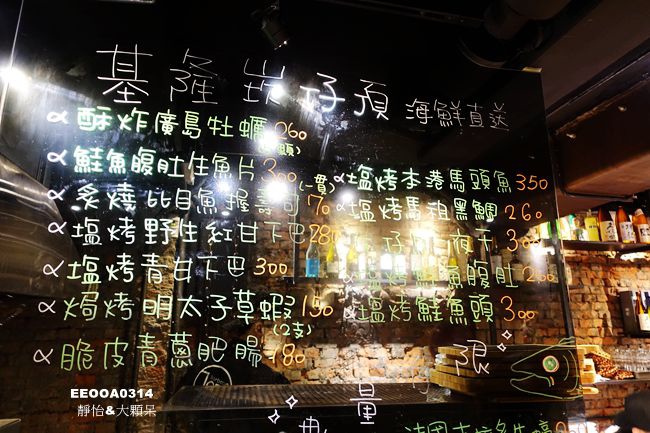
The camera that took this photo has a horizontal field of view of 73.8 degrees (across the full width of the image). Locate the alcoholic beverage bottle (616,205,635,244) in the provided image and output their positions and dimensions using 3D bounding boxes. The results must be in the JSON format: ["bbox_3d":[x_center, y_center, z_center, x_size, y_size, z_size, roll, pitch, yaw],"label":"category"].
[{"bbox_3d":[2.227,0.060,3.200,0.092,0.310,0.092,1,-14,-6],"label":"alcoholic beverage bottle"}]

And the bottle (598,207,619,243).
[{"bbox_3d":[2.094,0.054,3.200,0.092,0.305,0.092,1,-14,-6],"label":"bottle"}]

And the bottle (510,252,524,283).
[{"bbox_3d":[1.400,0.371,3.150,0.081,0.222,0.081,1,-14,-6],"label":"bottle"}]

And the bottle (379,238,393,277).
[{"bbox_3d":[0.433,0.306,3.050,0.082,0.300,0.082,1,-14,-6],"label":"bottle"}]

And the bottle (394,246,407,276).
[{"bbox_3d":[0.534,0.333,3.050,0.081,0.250,0.081,1,-14,-6],"label":"bottle"}]

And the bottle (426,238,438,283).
[{"bbox_3d":[0.765,0.301,3.070,0.079,0.325,0.079,1,-14,-6],"label":"bottle"}]

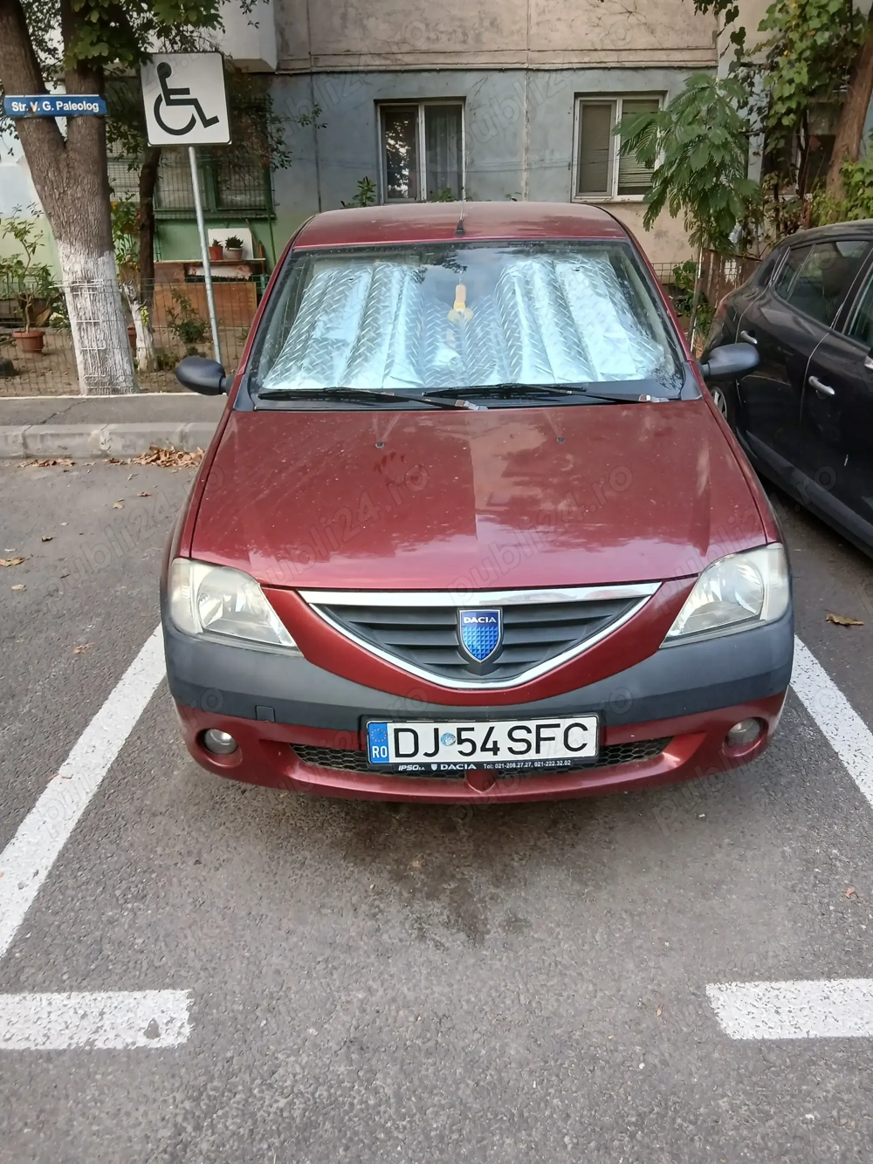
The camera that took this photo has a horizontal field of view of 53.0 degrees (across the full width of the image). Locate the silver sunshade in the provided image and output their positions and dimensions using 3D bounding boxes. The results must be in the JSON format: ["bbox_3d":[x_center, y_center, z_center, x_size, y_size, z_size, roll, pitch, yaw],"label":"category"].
[{"bbox_3d":[0.091,-0.909,2.956,1.390,0.110,0.740,-1,61,1],"label":"silver sunshade"}]

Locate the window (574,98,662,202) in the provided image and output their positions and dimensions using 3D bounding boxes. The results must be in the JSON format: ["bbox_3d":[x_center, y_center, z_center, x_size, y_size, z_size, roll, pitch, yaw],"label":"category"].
[{"bbox_3d":[2.383,-5.666,11.430,1.150,1.240,0.120,-1,23,0],"label":"window"}]

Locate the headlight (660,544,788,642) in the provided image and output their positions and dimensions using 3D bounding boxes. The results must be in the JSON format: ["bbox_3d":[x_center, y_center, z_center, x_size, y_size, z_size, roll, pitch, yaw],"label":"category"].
[{"bbox_3d":[0.706,0.027,2.106,0.440,0.180,0.290,-6,24,-10],"label":"headlight"}]

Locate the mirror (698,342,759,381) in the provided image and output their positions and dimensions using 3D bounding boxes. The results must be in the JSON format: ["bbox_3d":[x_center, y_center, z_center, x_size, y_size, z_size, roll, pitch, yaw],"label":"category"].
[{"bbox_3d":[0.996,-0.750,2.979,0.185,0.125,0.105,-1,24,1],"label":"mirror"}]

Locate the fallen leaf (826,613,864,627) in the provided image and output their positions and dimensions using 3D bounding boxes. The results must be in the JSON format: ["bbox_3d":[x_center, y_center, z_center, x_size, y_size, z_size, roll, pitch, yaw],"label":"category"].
[{"bbox_3d":[1.573,0.141,3.380,0.140,0.030,0.080,6,25,17],"label":"fallen leaf"}]

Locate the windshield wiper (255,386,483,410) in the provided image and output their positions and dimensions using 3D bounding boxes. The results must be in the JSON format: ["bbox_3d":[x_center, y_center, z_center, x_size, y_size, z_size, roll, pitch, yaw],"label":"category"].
[{"bbox_3d":[-0.219,-0.576,2.750,0.740,0.065,0.085,5,25,10],"label":"windshield wiper"}]

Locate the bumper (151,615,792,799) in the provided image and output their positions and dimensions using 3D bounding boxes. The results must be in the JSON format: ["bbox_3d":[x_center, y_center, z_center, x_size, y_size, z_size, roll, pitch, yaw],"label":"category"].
[{"bbox_3d":[0.107,0.285,2.180,1.710,0.360,0.480,-1,24,1],"label":"bumper"}]

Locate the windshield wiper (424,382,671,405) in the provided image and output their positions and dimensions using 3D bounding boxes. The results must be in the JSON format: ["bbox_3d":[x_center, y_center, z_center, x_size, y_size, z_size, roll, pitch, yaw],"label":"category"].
[{"bbox_3d":[0.366,-0.584,2.733,0.780,0.065,0.085,-2,24,-8],"label":"windshield wiper"}]

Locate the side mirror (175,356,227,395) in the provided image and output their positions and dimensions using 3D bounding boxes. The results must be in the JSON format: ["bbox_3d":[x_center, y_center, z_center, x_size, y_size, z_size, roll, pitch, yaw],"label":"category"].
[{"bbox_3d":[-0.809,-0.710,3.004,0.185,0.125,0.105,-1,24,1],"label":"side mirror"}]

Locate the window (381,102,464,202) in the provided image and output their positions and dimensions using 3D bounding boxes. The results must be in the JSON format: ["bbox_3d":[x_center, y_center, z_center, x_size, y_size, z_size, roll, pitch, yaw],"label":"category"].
[{"bbox_3d":[-0.190,-5.586,11.400,1.130,1.240,0.120,-1,23,0],"label":"window"}]

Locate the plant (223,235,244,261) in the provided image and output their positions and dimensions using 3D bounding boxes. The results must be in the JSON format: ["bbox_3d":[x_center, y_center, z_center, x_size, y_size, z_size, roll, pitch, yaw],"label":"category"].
[{"bbox_3d":[-2.342,-3.862,10.100,0.240,0.280,0.240,-1,23,0],"label":"plant"}]

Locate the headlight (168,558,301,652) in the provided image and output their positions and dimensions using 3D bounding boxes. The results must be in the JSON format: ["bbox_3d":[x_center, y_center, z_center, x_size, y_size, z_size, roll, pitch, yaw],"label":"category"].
[{"bbox_3d":[-0.504,0.054,2.123,0.440,0.180,0.290,4,25,12],"label":"headlight"}]

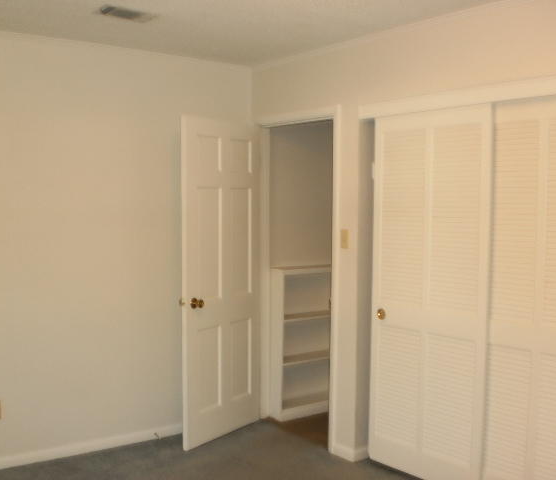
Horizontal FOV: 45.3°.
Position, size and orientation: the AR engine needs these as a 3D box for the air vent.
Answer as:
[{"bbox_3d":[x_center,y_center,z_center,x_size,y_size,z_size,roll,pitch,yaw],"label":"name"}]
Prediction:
[{"bbox_3d":[-0.744,-1.117,3.287,0.260,0.030,0.140,-2,4,-37],"label":"air vent"}]

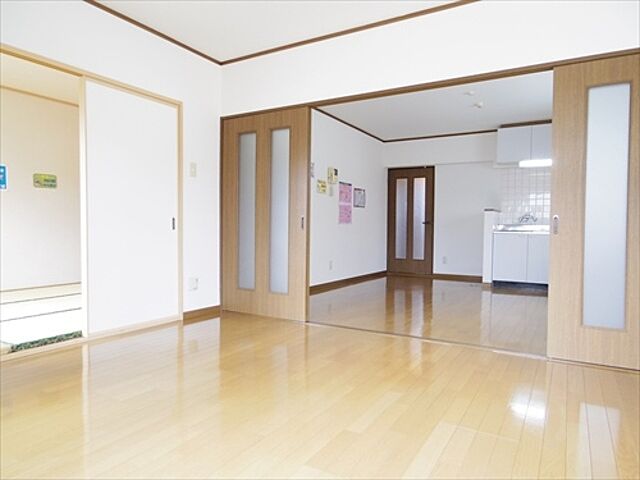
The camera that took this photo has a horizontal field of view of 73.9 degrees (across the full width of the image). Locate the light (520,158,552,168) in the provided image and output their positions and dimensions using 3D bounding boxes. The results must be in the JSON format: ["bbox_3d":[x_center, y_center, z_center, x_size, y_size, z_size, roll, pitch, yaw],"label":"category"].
[{"bbox_3d":[3.170,-1.098,6.117,0.540,0.080,0.100,2,2,30],"label":"light"}]

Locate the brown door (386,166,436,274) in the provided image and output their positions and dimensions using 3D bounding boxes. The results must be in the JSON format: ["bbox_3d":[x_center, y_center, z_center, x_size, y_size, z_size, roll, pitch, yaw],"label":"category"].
[{"bbox_3d":[1.583,-0.320,7.400,0.830,1.863,0.100,2,2,30],"label":"brown door"}]

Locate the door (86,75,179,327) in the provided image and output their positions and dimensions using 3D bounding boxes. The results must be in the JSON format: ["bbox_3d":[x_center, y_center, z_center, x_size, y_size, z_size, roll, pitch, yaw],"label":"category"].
[{"bbox_3d":[-1.471,-0.223,3.364,0.045,1.814,0.830,2,2,30],"label":"door"}]

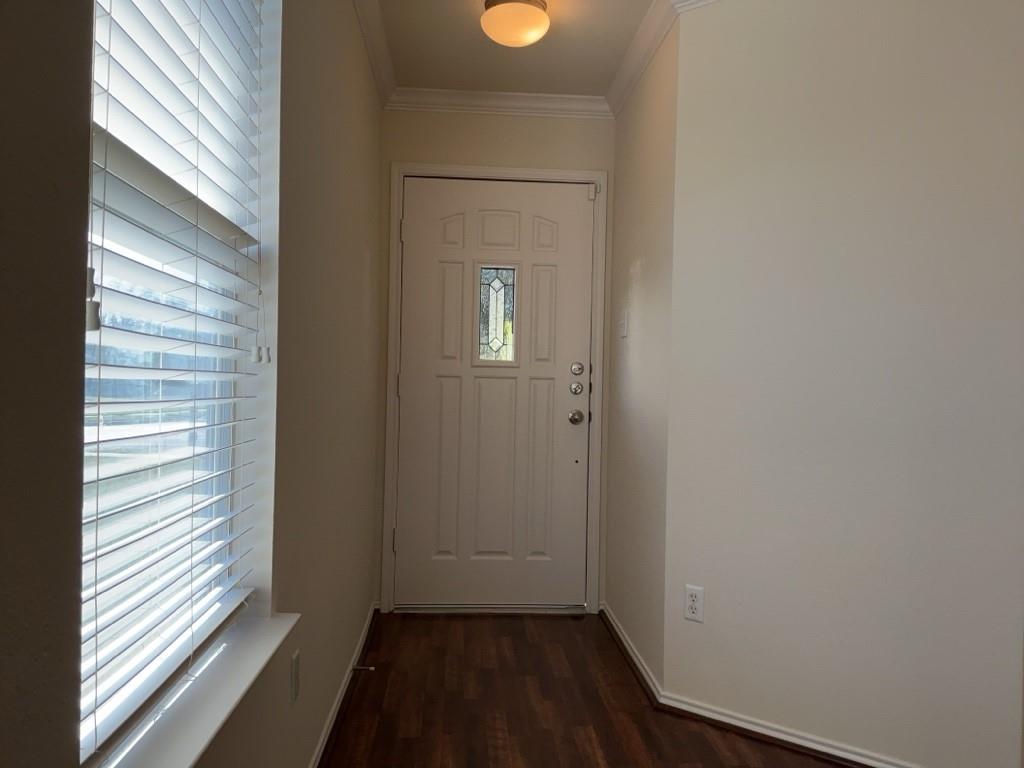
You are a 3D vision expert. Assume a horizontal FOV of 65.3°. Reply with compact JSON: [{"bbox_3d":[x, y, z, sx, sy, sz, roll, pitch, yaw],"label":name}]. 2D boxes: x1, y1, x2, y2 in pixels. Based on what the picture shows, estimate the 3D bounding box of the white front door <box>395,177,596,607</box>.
[{"bbox_3d":[-0.078,0.046,3.843,0.914,2.032,0.050,1,1,-4],"label":"white front door"}]

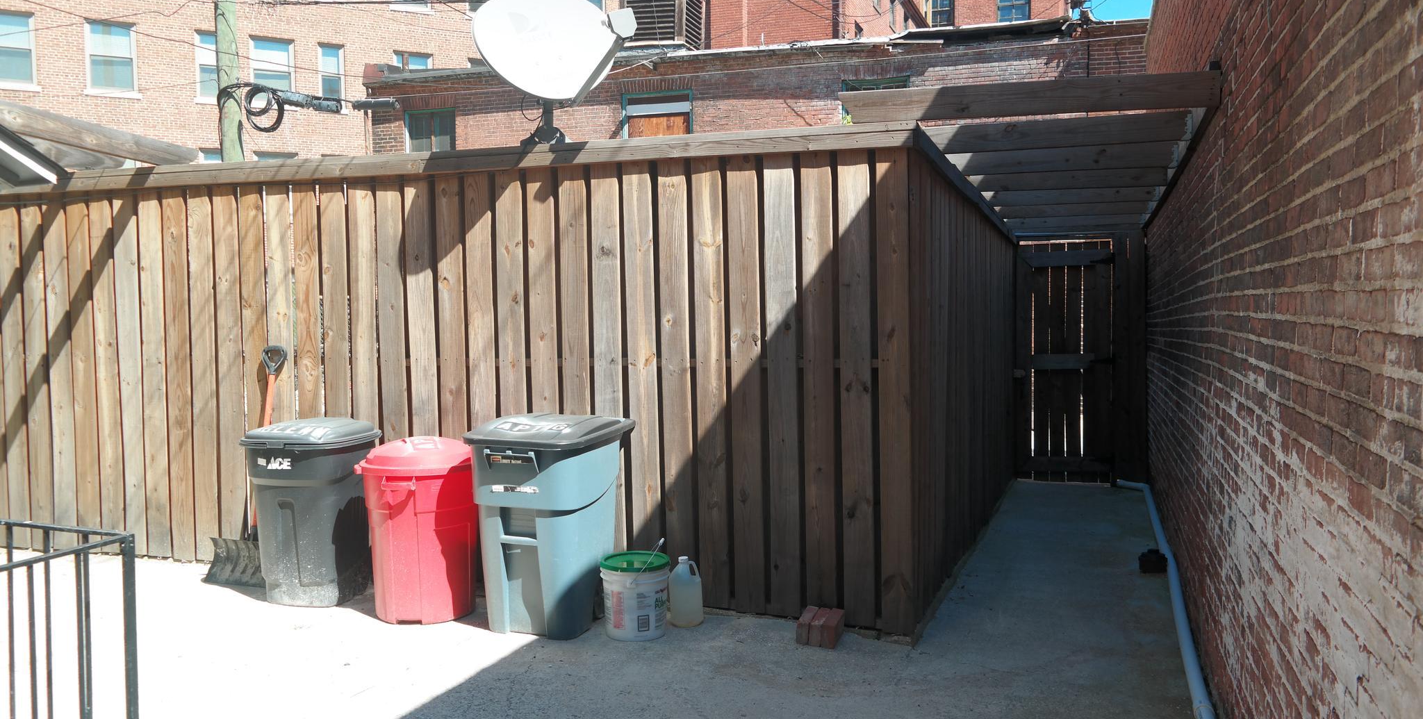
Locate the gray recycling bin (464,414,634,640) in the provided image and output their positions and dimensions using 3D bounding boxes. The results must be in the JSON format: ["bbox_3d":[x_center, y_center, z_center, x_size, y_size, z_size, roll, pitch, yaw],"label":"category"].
[{"bbox_3d":[-0.720,0.737,4.922,0.600,0.960,0.650,0,2,17],"label":"gray recycling bin"}]

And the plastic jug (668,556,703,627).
[{"bbox_3d":[-0.123,1.062,4.918,0.160,0.308,0.160,0,2,17],"label":"plastic jug"}]

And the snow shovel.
[{"bbox_3d":[-2.345,0.538,5.574,0.490,1.270,0.150,0,-11,17],"label":"snow shovel"}]

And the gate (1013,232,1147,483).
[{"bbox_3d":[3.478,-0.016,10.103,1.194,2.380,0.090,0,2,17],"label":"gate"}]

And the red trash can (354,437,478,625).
[{"bbox_3d":[-1.371,0.792,5.085,0.600,0.820,0.620,-1,2,0],"label":"red trash can"}]

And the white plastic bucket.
[{"bbox_3d":[-0.342,1.057,4.760,0.310,0.325,0.310,-1,2,0],"label":"white plastic bucket"}]

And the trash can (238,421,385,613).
[{"bbox_3d":[-1.988,0.734,5.356,0.510,0.880,0.530,0,2,17],"label":"trash can"}]

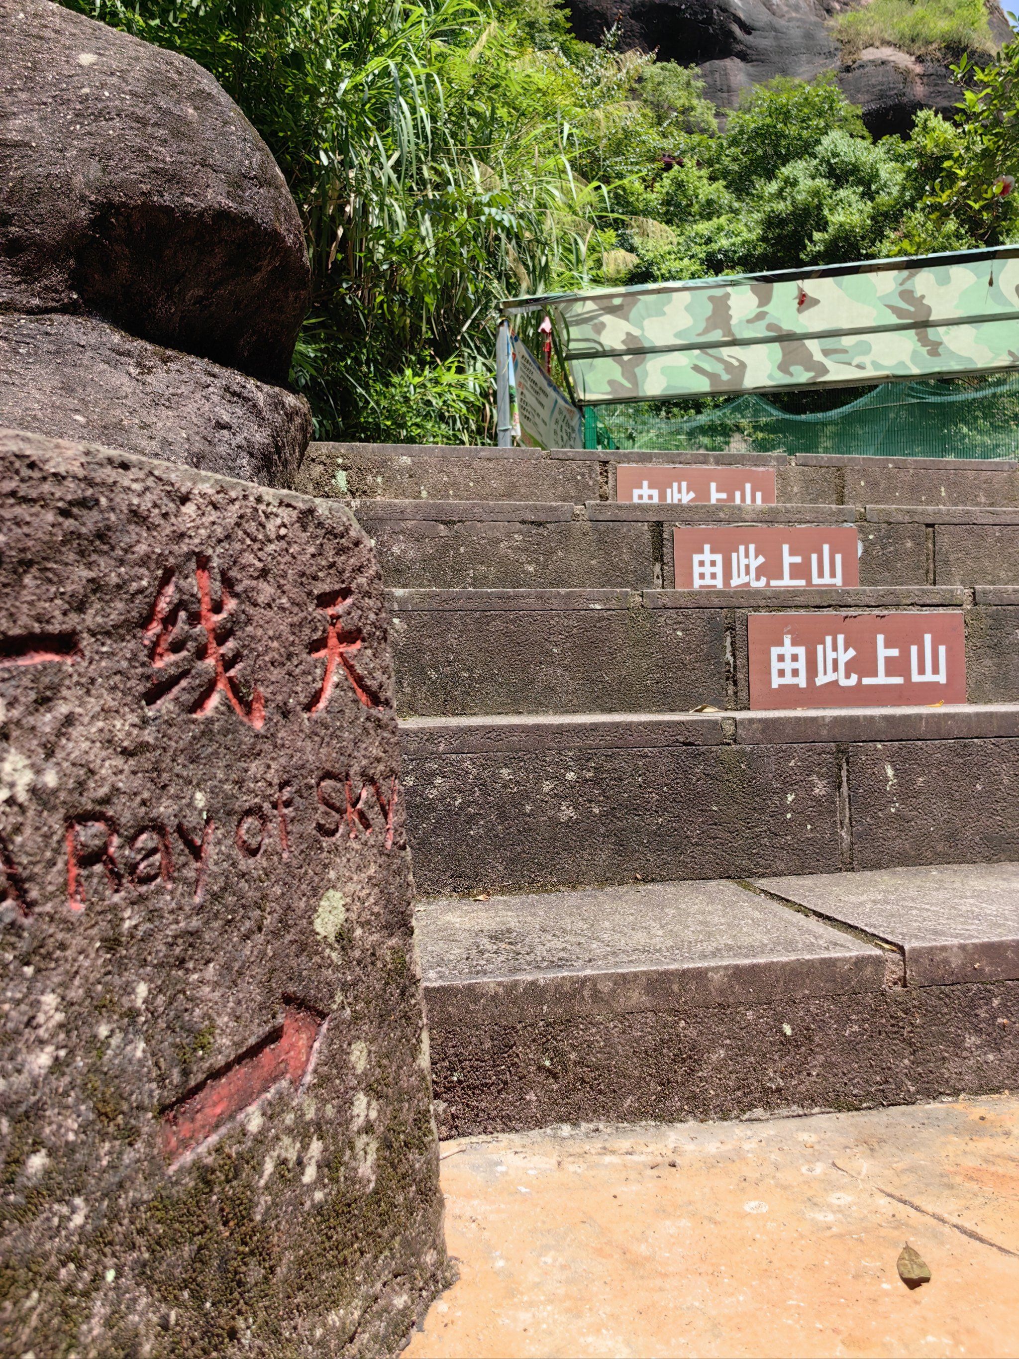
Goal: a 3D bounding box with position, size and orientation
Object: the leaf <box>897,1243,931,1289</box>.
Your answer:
[{"bbox_3d":[0.255,0.367,0.667,0.021,0.010,0.052,-2,-1,17],"label":"leaf"}]

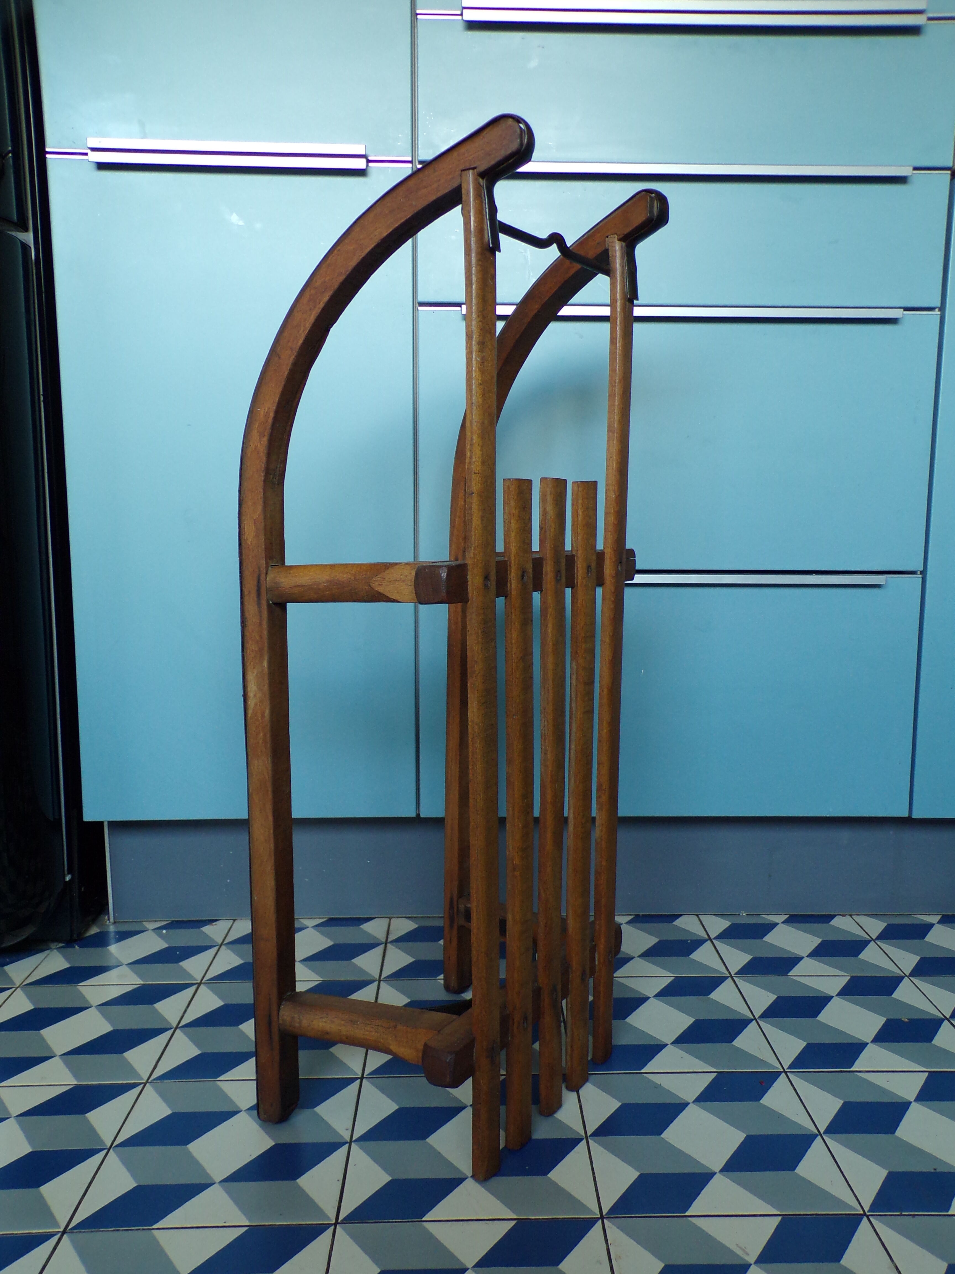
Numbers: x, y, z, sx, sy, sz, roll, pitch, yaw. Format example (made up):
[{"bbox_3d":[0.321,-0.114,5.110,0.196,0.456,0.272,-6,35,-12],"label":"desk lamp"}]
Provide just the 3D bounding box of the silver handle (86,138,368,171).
[{"bbox_3d":[-0.273,-0.528,1.133,0.302,0.026,0.018,0,7,-1],"label":"silver handle"}]

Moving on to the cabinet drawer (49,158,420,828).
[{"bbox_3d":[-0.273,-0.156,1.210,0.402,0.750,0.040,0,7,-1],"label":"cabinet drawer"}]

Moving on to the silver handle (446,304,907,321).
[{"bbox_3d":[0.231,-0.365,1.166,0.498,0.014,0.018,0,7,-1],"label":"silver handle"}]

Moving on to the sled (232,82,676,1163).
[{"bbox_3d":[-0.001,0.017,0.905,0.261,0.793,0.309,5,9,33],"label":"sled"}]

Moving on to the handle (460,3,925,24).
[{"bbox_3d":[0.237,-0.678,1.126,0.506,0.023,0.018,0,7,-1],"label":"handle"}]

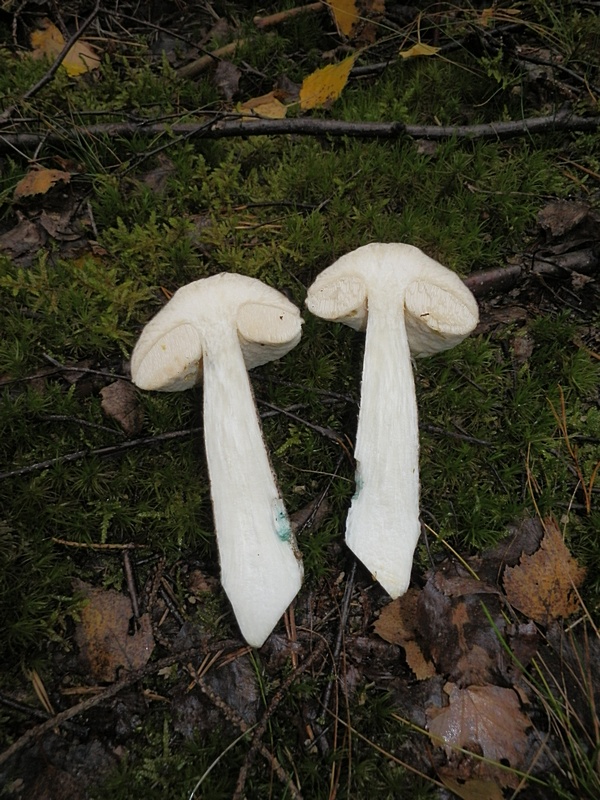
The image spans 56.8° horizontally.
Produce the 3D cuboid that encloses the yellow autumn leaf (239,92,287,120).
[{"bbox_3d":[-0.028,-0.216,0.409,0.037,0.008,0.030,-10,67,-5],"label":"yellow autumn leaf"}]

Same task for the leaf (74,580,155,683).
[{"bbox_3d":[-0.076,0.089,0.226,0.027,0.007,0.044,-25,61,-15],"label":"leaf"}]

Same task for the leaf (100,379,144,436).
[{"bbox_3d":[-0.087,0.003,0.275,0.018,0.007,0.034,-19,60,-12],"label":"leaf"}]

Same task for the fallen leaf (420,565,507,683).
[{"bbox_3d":[0.066,0.090,0.224,0.035,0.008,0.047,3,58,2],"label":"fallen leaf"}]

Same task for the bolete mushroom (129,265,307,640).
[{"bbox_3d":[-0.033,0.023,0.274,0.087,0.041,0.186,-8,62,-4],"label":"bolete mushroom"}]

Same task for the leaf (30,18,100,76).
[{"bbox_3d":[-0.191,-0.275,0.440,0.057,0.010,0.037,41,76,1],"label":"leaf"}]

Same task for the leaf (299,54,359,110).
[{"bbox_3d":[0.021,-0.240,0.417,0.025,0.008,0.059,45,89,2],"label":"leaf"}]

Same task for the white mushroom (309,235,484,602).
[{"bbox_3d":[0.043,0.006,0.284,0.089,0.042,0.188,4,62,2],"label":"white mushroom"}]

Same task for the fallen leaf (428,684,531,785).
[{"bbox_3d":[0.067,0.122,0.204,0.037,0.008,0.034,-9,58,-5],"label":"fallen leaf"}]

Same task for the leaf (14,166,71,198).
[{"bbox_3d":[-0.171,-0.144,0.364,0.038,0.008,0.023,-30,71,-16],"label":"leaf"}]

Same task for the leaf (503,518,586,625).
[{"bbox_3d":[0.104,0.072,0.236,0.034,0.008,0.046,11,59,7],"label":"leaf"}]

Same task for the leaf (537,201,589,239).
[{"bbox_3d":[0.168,-0.117,0.353,0.033,0.008,0.021,-32,67,-10],"label":"leaf"}]

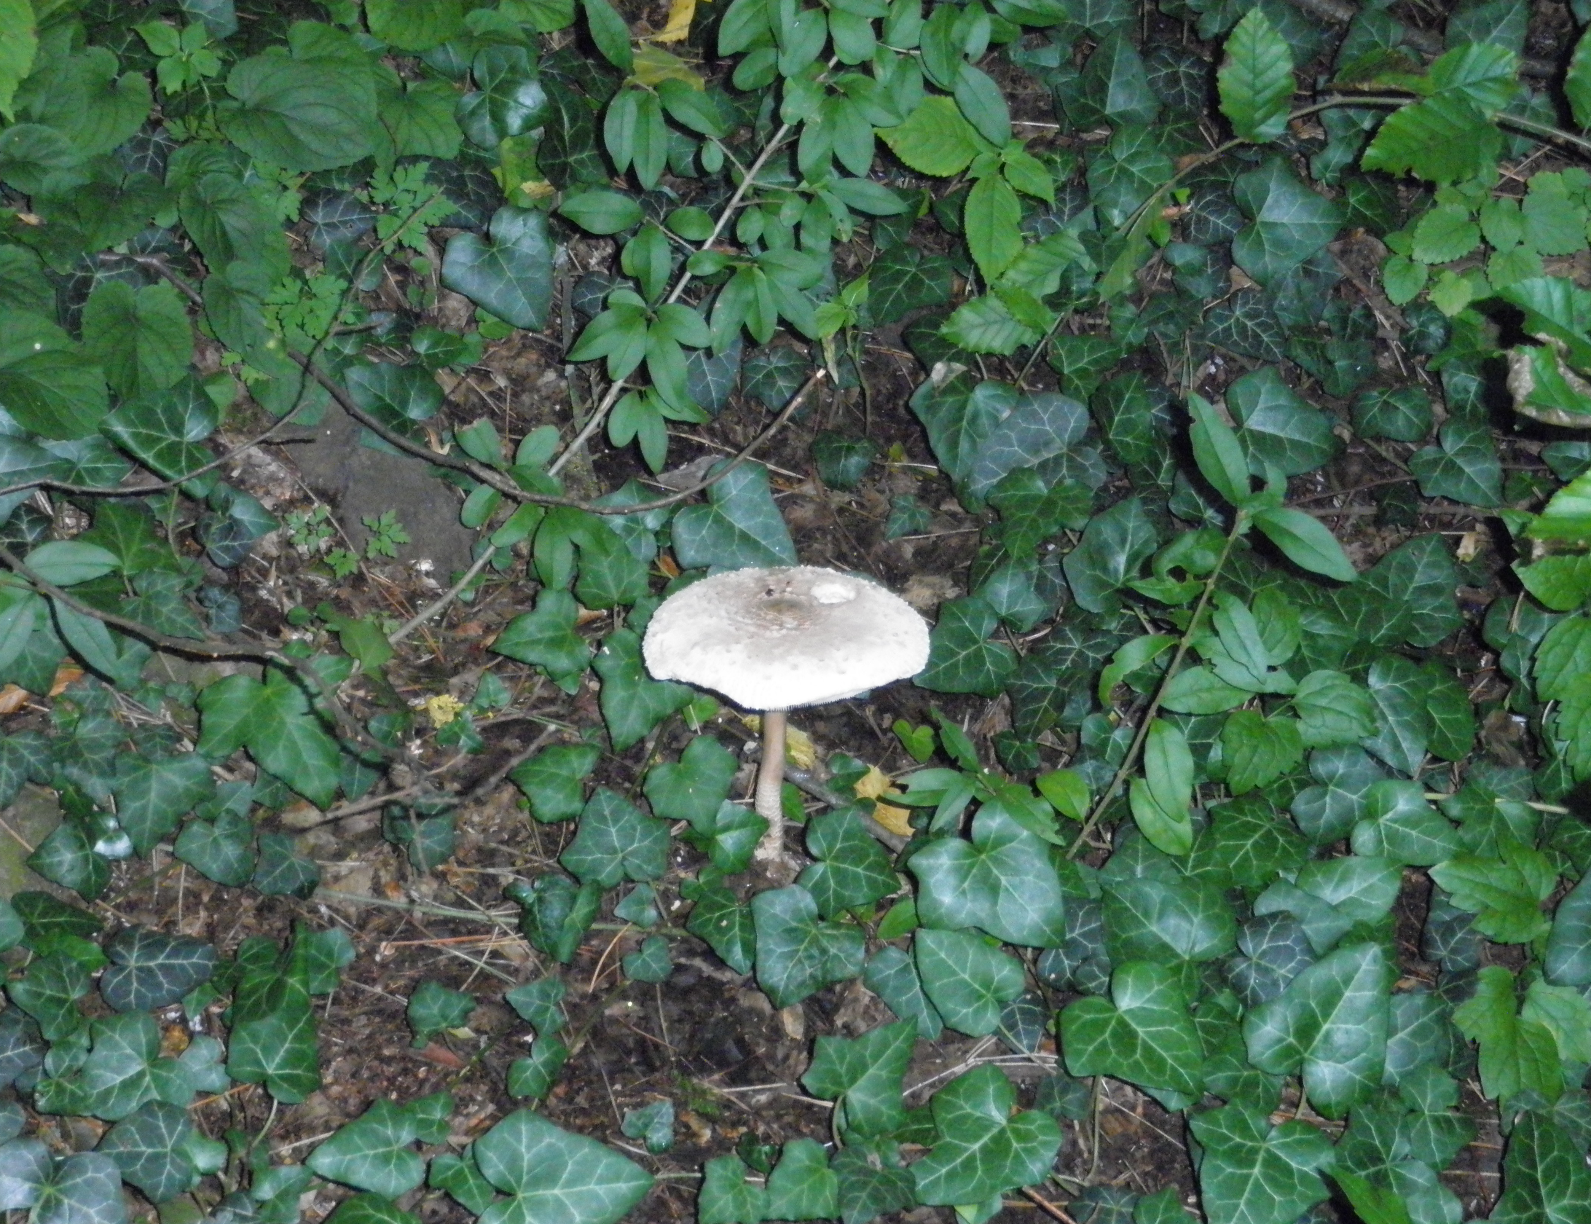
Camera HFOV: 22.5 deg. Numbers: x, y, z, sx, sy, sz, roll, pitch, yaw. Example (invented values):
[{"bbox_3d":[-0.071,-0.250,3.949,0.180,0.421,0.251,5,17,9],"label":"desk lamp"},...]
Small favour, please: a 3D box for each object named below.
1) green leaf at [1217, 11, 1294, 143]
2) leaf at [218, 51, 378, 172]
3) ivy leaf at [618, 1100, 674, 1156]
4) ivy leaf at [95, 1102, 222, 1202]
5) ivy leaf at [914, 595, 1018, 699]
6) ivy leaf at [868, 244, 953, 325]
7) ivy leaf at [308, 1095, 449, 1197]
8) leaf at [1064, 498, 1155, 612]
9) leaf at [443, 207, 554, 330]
[{"bbox_3d":[0.261,-0.305,2.270,0.044,0.015,0.096,7,60,1],"label":"green leaf"},{"bbox_3d":[-0.287,-0.293,2.353,0.111,0.015,0.098,19,51,16],"label":"leaf"},{"bbox_3d":[-0.059,0.217,1.707,0.025,0.009,0.023,35,64,20],"label":"ivy leaf"},{"bbox_3d":[-0.283,0.241,1.790,0.055,0.011,0.048,0,68,0],"label":"ivy leaf"},{"bbox_3d":[0.086,0.017,1.995,0.058,0.011,0.060,-28,64,-15],"label":"ivy leaf"},{"bbox_3d":[0.062,-0.177,2.171,0.047,0.011,0.054,23,63,13],"label":"ivy leaf"},{"bbox_3d":[-0.184,0.238,1.761,0.060,0.015,0.050,-10,53,-7],"label":"ivy leaf"},{"bbox_3d":[0.169,-0.031,2.140,0.048,0.015,0.075,10,62,12],"label":"leaf"},{"bbox_3d":[-0.153,-0.183,2.168,0.070,0.014,0.086,-22,58,-15],"label":"leaf"}]

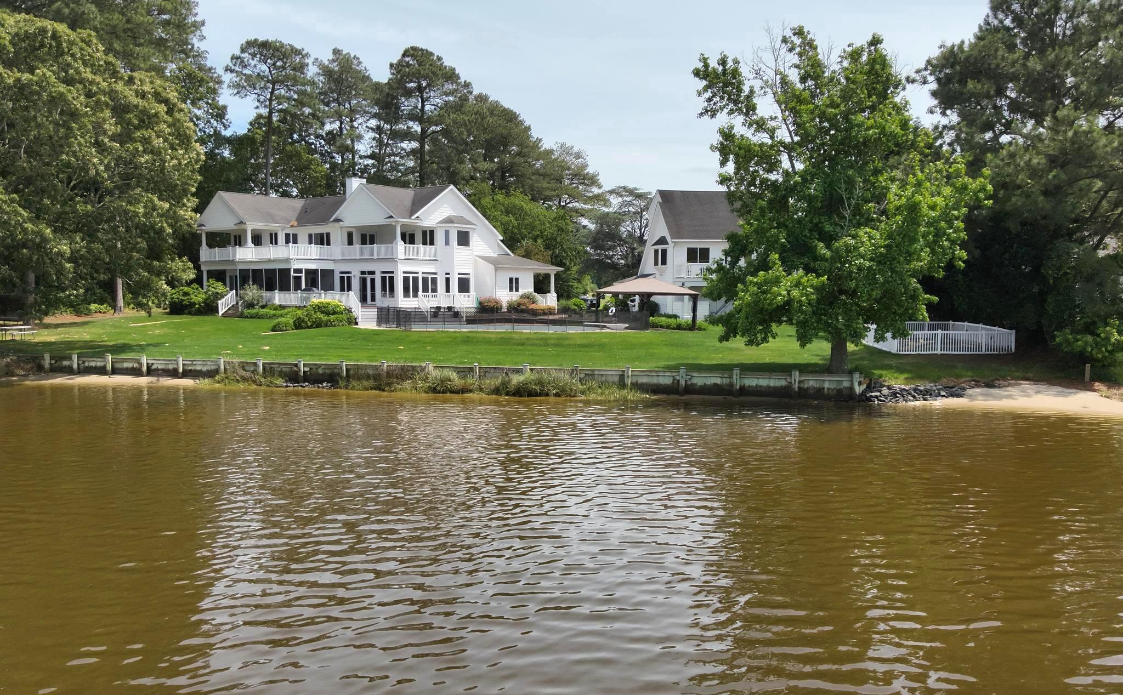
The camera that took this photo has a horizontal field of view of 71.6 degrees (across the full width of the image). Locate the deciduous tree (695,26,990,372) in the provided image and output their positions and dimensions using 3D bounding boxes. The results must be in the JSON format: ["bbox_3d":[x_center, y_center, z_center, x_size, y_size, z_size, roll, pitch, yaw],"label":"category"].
[{"bbox_3d":[12.836,-6.671,35.588,12.948,15.589,12.200,2,5,20],"label":"deciduous tree"}]

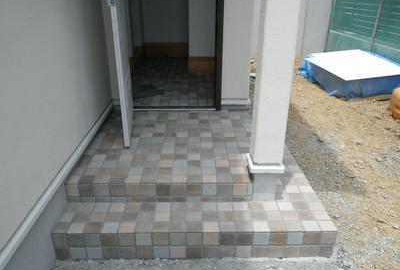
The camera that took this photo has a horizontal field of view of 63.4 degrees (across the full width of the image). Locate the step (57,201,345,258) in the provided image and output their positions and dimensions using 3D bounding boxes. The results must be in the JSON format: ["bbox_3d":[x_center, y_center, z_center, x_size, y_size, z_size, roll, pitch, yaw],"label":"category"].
[{"bbox_3d":[-0.032,0.599,2.068,1.682,0.202,0.300,0,24,-1],"label":"step"}]

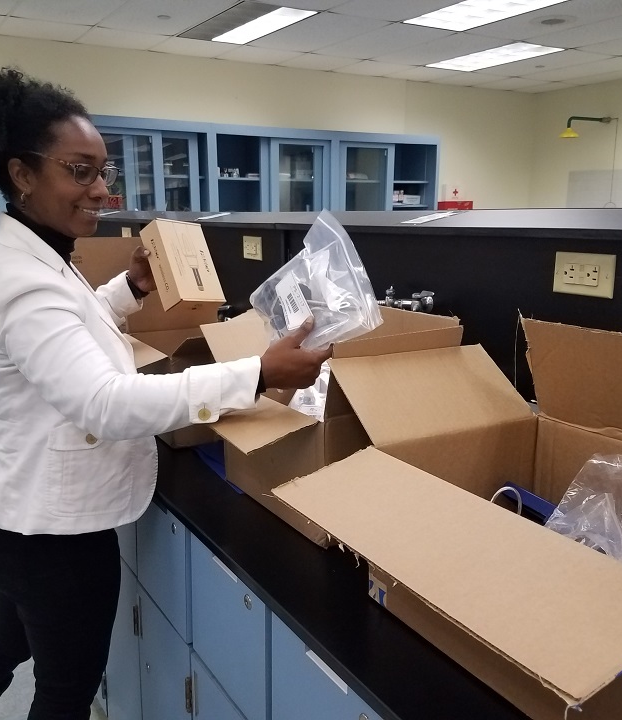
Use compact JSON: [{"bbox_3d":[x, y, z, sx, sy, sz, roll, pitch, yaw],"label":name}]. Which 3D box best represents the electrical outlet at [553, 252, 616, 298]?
[{"bbox_3d":[0.444,-0.141,1.188,0.014,0.069,0.117,-7,13,-30],"label":"electrical outlet"}]

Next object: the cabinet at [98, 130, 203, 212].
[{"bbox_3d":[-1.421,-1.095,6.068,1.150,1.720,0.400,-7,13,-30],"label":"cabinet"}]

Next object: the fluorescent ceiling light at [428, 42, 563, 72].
[{"bbox_3d":[1.613,-2.724,6.410,0.590,0.080,1.200,-7,13,-30],"label":"fluorescent ceiling light"}]

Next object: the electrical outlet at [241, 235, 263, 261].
[{"bbox_3d":[-0.183,-0.344,2.218,0.014,0.070,0.120,-7,13,-30],"label":"electrical outlet"}]

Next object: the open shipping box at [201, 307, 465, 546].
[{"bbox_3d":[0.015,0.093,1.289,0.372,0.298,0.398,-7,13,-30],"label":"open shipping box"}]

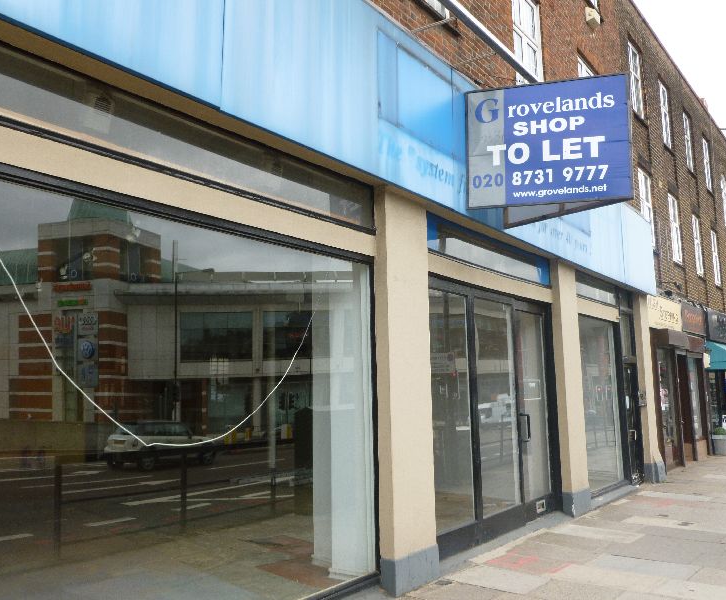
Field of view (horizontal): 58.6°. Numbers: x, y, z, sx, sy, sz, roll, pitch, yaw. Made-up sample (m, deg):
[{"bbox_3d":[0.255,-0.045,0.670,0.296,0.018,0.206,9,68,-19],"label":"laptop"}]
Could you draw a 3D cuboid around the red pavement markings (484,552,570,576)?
[{"bbox_3d":[1.672,2.734,6.635,0.756,0.055,0.569,-7,-10,38],"label":"red pavement markings"}]

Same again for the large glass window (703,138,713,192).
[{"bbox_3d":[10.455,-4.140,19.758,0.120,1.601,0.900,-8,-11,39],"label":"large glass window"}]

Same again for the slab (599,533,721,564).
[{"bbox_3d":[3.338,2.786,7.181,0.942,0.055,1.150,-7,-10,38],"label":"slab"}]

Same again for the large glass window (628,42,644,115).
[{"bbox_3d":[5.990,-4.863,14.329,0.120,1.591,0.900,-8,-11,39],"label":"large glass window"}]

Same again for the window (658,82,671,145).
[{"bbox_3d":[7.368,-4.495,15.776,0.100,1.568,0.808,-7,-10,37],"label":"window"}]

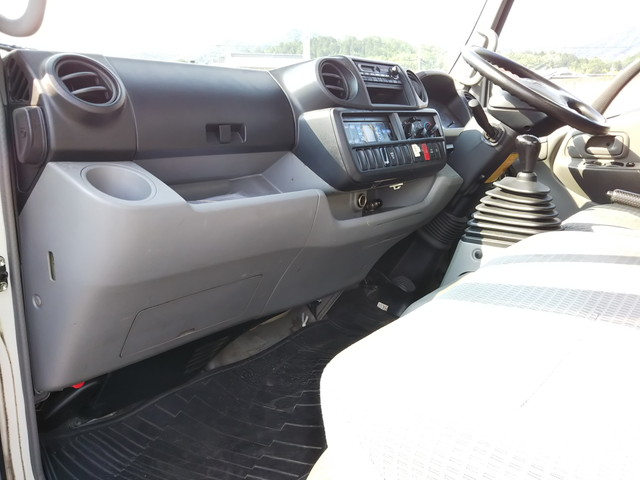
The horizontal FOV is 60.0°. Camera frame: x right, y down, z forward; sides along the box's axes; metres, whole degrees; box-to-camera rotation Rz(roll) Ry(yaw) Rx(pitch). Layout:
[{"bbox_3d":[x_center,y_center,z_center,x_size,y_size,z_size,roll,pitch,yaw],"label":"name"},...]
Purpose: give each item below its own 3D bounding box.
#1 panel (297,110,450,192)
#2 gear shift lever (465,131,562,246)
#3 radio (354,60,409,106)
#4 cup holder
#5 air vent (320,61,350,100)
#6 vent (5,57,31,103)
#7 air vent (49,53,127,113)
[{"bbox_3d":[0.133,-0.202,1.224,0.090,0.150,0.400,-8,4,41],"label":"panel"},{"bbox_3d":[0.390,-0.101,1.112,0.145,0.215,0.150,20,22,34],"label":"gear shift lever"},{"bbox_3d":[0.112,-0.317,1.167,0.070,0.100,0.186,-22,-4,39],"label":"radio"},{"bbox_3d":[-0.248,-0.043,0.683,0.084,0.065,0.084,24,24,32],"label":"cup holder"},{"bbox_3d":[0.025,-0.297,1.046,0.040,0.080,0.080,-19,-2,39],"label":"air vent"},{"bbox_3d":[-0.357,-0.192,0.665,0.050,0.060,0.025,7,15,15],"label":"vent"},{"bbox_3d":[-0.298,-0.189,0.692,0.045,0.095,0.095,-20,-3,39],"label":"air vent"}]

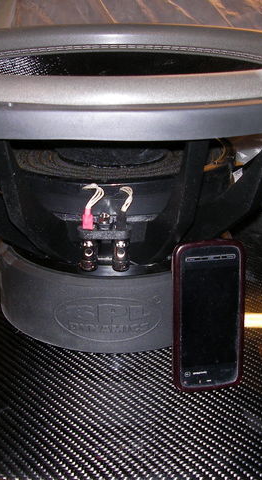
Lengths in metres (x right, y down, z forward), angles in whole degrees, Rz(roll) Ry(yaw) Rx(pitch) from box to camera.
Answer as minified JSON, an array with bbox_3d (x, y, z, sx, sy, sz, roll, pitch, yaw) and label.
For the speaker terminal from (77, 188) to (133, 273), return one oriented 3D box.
[{"bbox_3d":[-0.019,-0.009,0.526,0.041,0.063,0.028,0,21,0],"label":"speaker terminal"}]

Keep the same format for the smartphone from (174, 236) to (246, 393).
[{"bbox_3d":[0.056,0.055,0.505,0.052,0.111,0.015,-4,15,-9],"label":"smartphone"}]

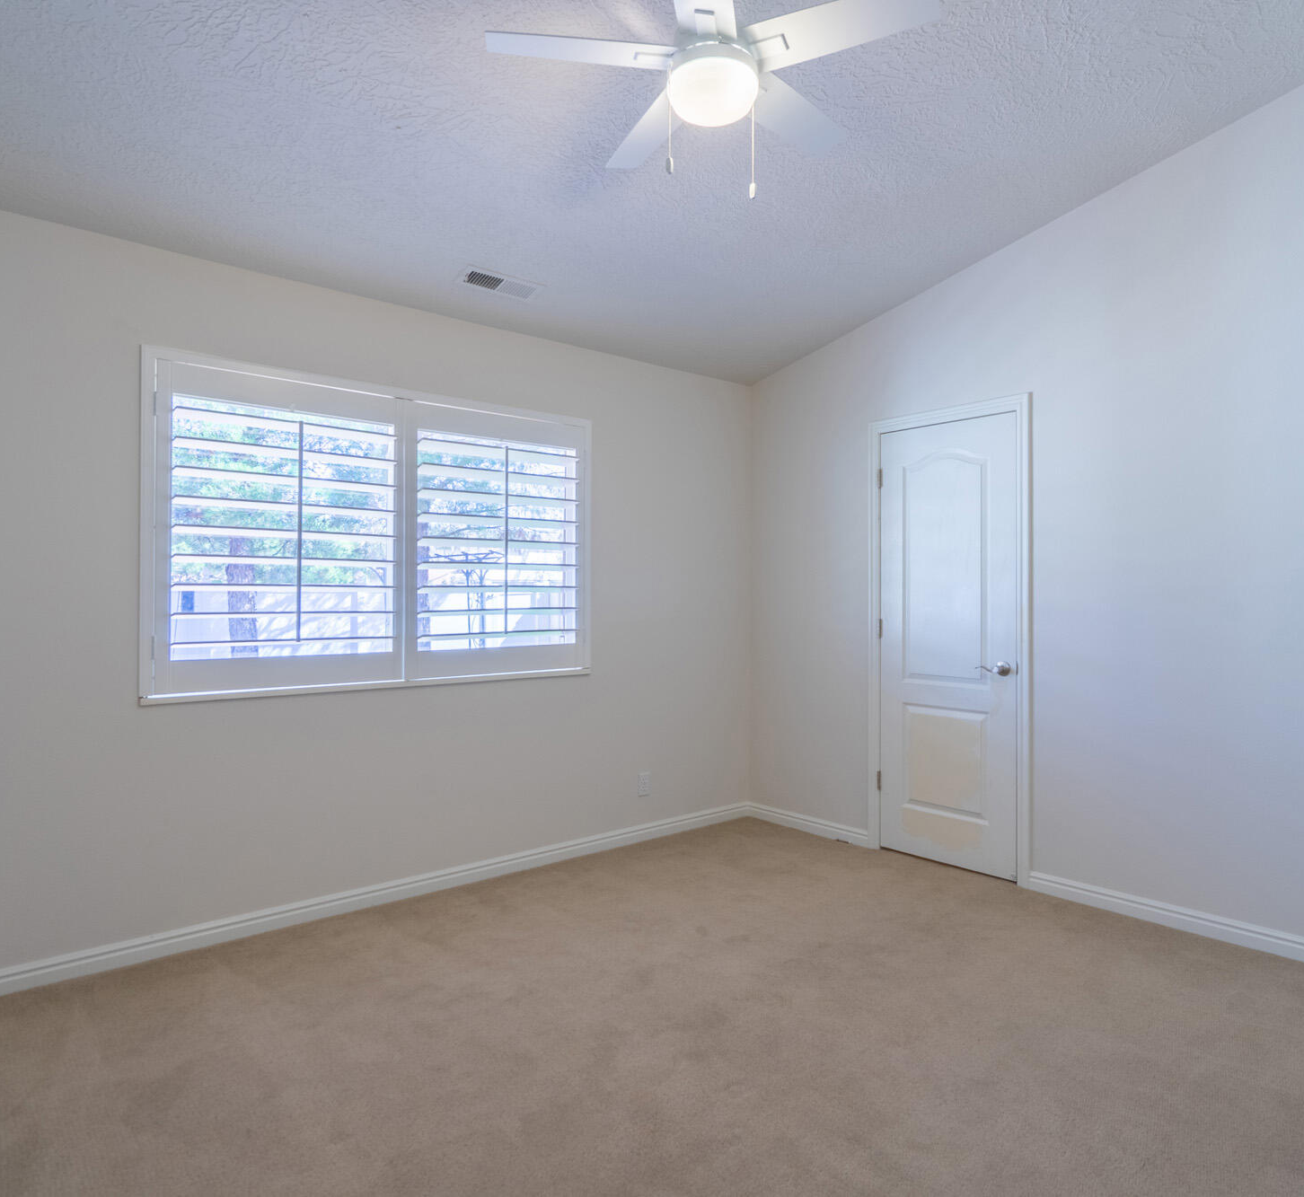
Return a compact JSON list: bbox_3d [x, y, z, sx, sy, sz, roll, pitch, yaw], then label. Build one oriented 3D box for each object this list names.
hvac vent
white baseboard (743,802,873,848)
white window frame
[{"bbox_3d":[-0.615,-1.270,3.240,0.335,0.018,0.135,0,-13,-38],"label":"hvac vent"},{"bbox_3d":[0.820,1.195,4.243,0.015,0.082,0.793,0,0,-43],"label":"white baseboard"},{"bbox_3d":[-1.013,-0.243,3.273,1.830,1.211,0.070,0,0,-38],"label":"white window frame"}]

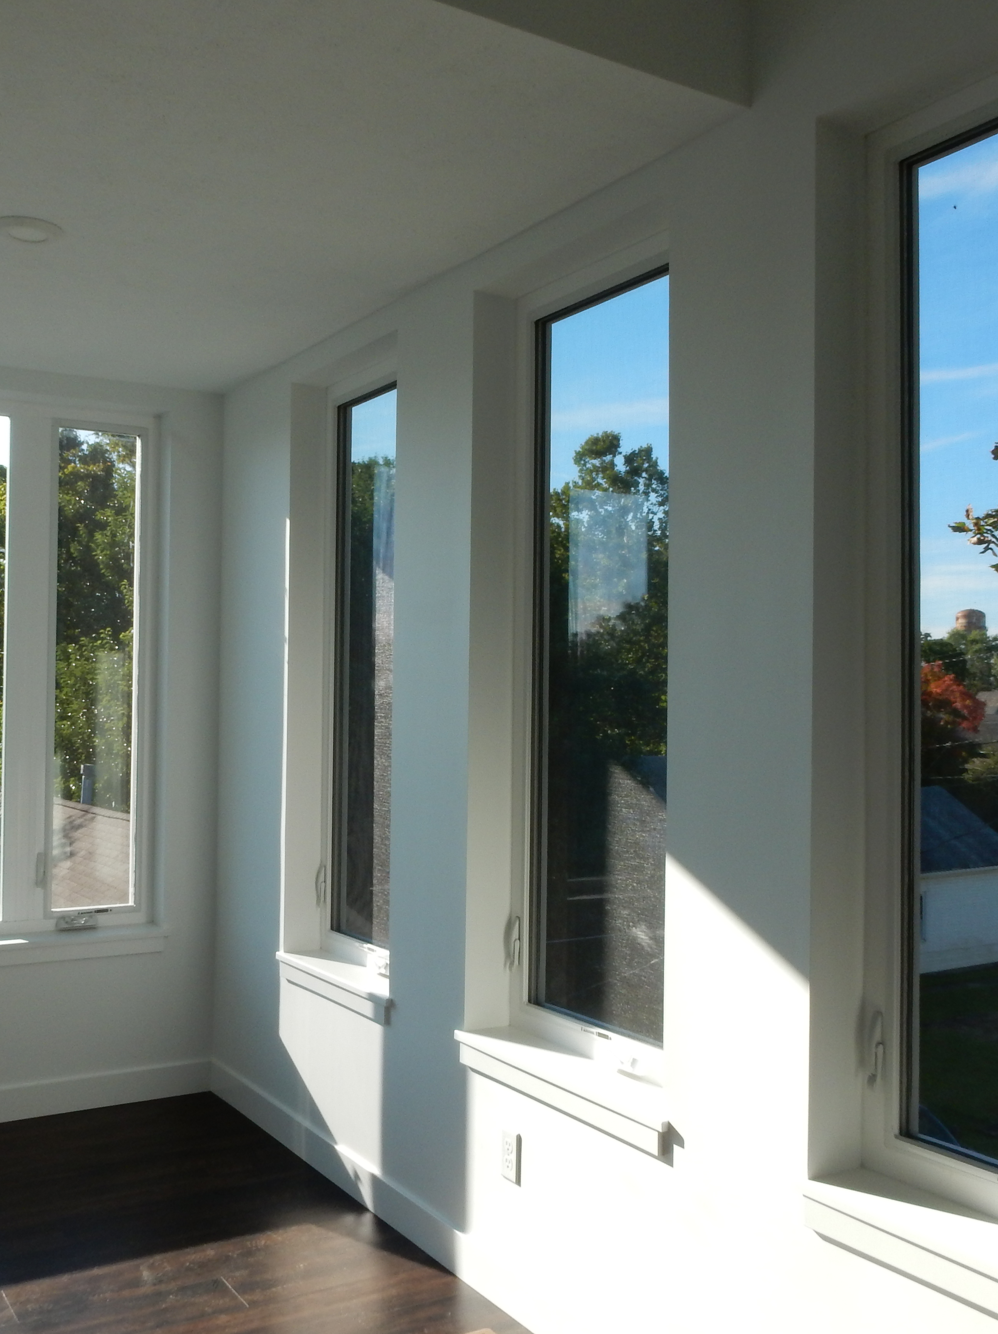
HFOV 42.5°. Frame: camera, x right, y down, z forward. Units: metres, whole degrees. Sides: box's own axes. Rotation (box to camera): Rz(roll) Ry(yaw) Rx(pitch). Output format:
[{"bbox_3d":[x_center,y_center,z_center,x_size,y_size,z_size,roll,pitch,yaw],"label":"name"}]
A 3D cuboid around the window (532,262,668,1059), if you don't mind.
[{"bbox_3d":[0.266,-0.024,2.942,0.062,1.700,0.597,2,-2,-32],"label":"window"}]

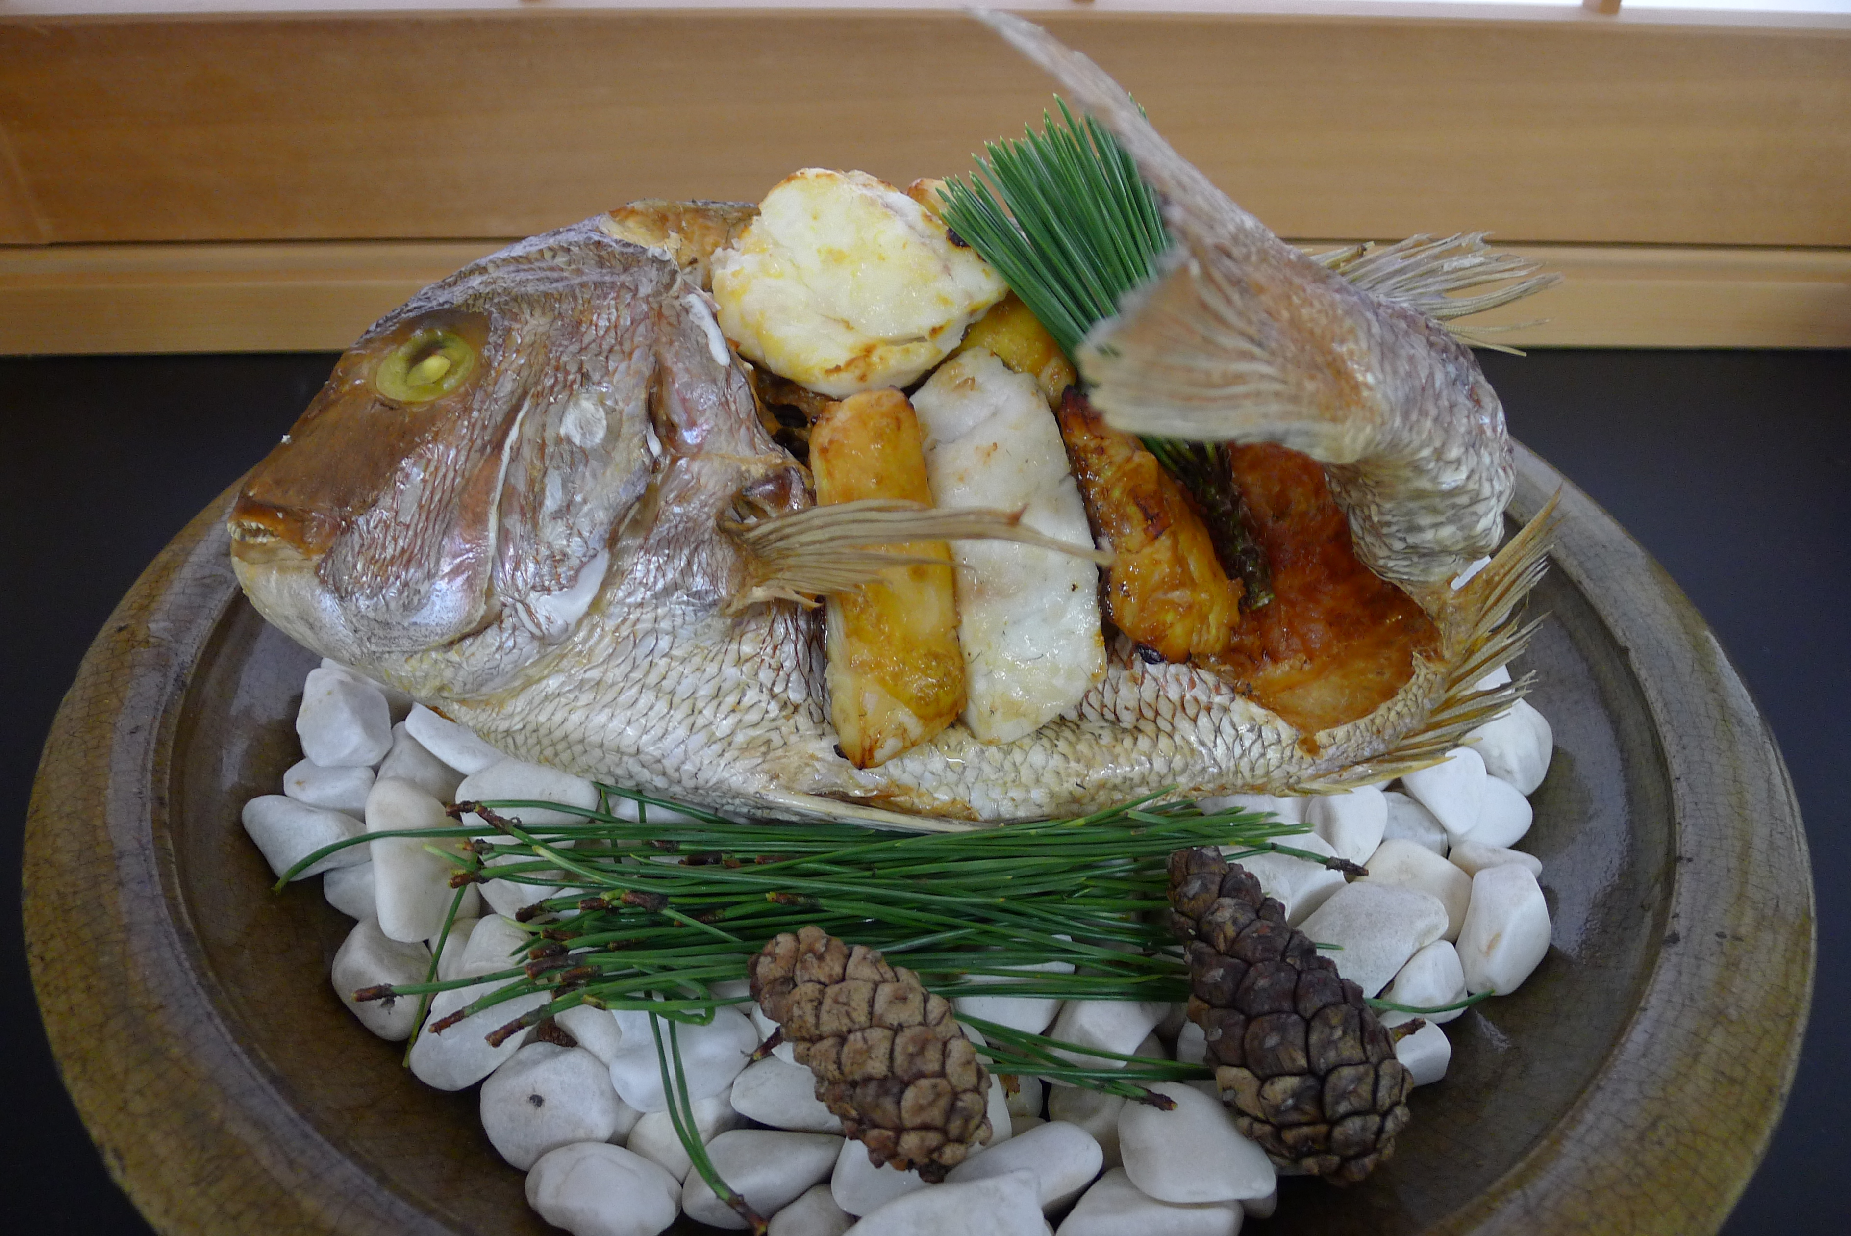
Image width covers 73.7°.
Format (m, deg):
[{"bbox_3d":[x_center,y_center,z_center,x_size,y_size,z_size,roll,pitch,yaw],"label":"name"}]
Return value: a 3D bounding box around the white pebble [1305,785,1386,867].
[{"bbox_3d":[0.083,0.041,0.245,0.015,0.012,0.019,2,40,0],"label":"white pebble"}]

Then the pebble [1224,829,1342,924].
[{"bbox_3d":[0.071,0.053,0.251,0.029,0.017,0.021,-12,41,-16],"label":"pebble"}]

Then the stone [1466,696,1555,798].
[{"bbox_3d":[0.134,0.030,0.288,0.021,0.023,0.025,16,42,17],"label":"stone"}]

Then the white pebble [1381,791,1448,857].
[{"bbox_3d":[0.108,0.046,0.272,0.017,0.013,0.020,20,43,21],"label":"white pebble"}]

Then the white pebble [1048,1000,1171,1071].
[{"bbox_3d":[0.036,0.079,0.237,0.026,0.012,0.017,-11,42,-15],"label":"white pebble"}]

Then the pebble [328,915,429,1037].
[{"bbox_3d":[-0.097,0.064,0.222,0.015,0.016,0.024,2,40,0],"label":"pebble"}]

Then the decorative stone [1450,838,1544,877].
[{"bbox_3d":[0.114,0.049,0.247,0.018,0.010,0.011,2,40,0],"label":"decorative stone"}]

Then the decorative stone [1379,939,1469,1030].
[{"bbox_3d":[0.104,0.076,0.258,0.018,0.013,0.019,20,43,20],"label":"decorative stone"}]

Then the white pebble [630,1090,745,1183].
[{"bbox_3d":[-0.039,0.083,0.201,0.018,0.014,0.016,2,40,0],"label":"white pebble"}]

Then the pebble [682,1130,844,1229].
[{"bbox_3d":[-0.029,0.100,0.220,0.029,0.011,0.015,-11,42,-15],"label":"pebble"}]

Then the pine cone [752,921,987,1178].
[{"bbox_3d":[-0.013,0.076,0.214,0.028,0.028,0.050,-26,51,-29],"label":"pine cone"}]

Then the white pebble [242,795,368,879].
[{"bbox_3d":[-0.129,0.046,0.258,0.030,0.017,0.016,12,41,12],"label":"white pebble"}]

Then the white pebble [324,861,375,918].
[{"bbox_3d":[-0.118,0.056,0.256,0.017,0.011,0.013,31,48,30],"label":"white pebble"}]

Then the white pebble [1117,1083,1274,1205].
[{"bbox_3d":[0.048,0.093,0.220,0.029,0.012,0.018,20,44,21],"label":"white pebble"}]

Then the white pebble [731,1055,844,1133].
[{"bbox_3d":[-0.023,0.087,0.226,0.025,0.010,0.015,6,40,5],"label":"white pebble"}]

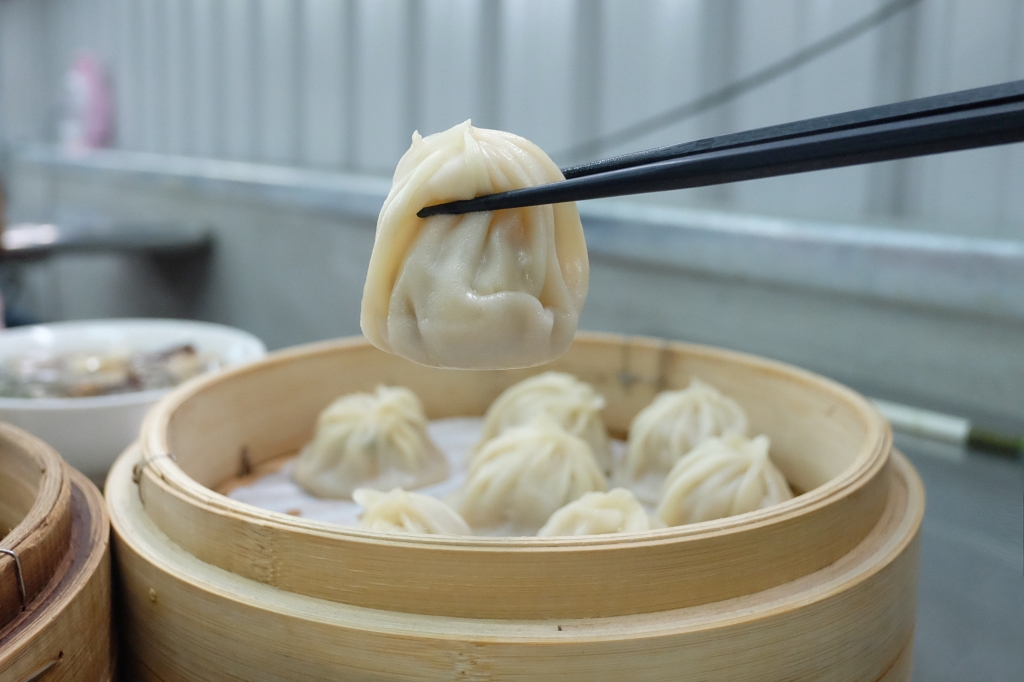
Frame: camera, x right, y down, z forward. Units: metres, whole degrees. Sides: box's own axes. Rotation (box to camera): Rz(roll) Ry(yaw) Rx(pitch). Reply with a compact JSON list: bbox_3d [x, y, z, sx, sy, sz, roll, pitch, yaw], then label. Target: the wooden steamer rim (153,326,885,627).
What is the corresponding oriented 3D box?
[{"bbox_3d":[0.001,0.023,0.243,0.216,0.015,0.216,0,11,0],"label":"wooden steamer rim"}]

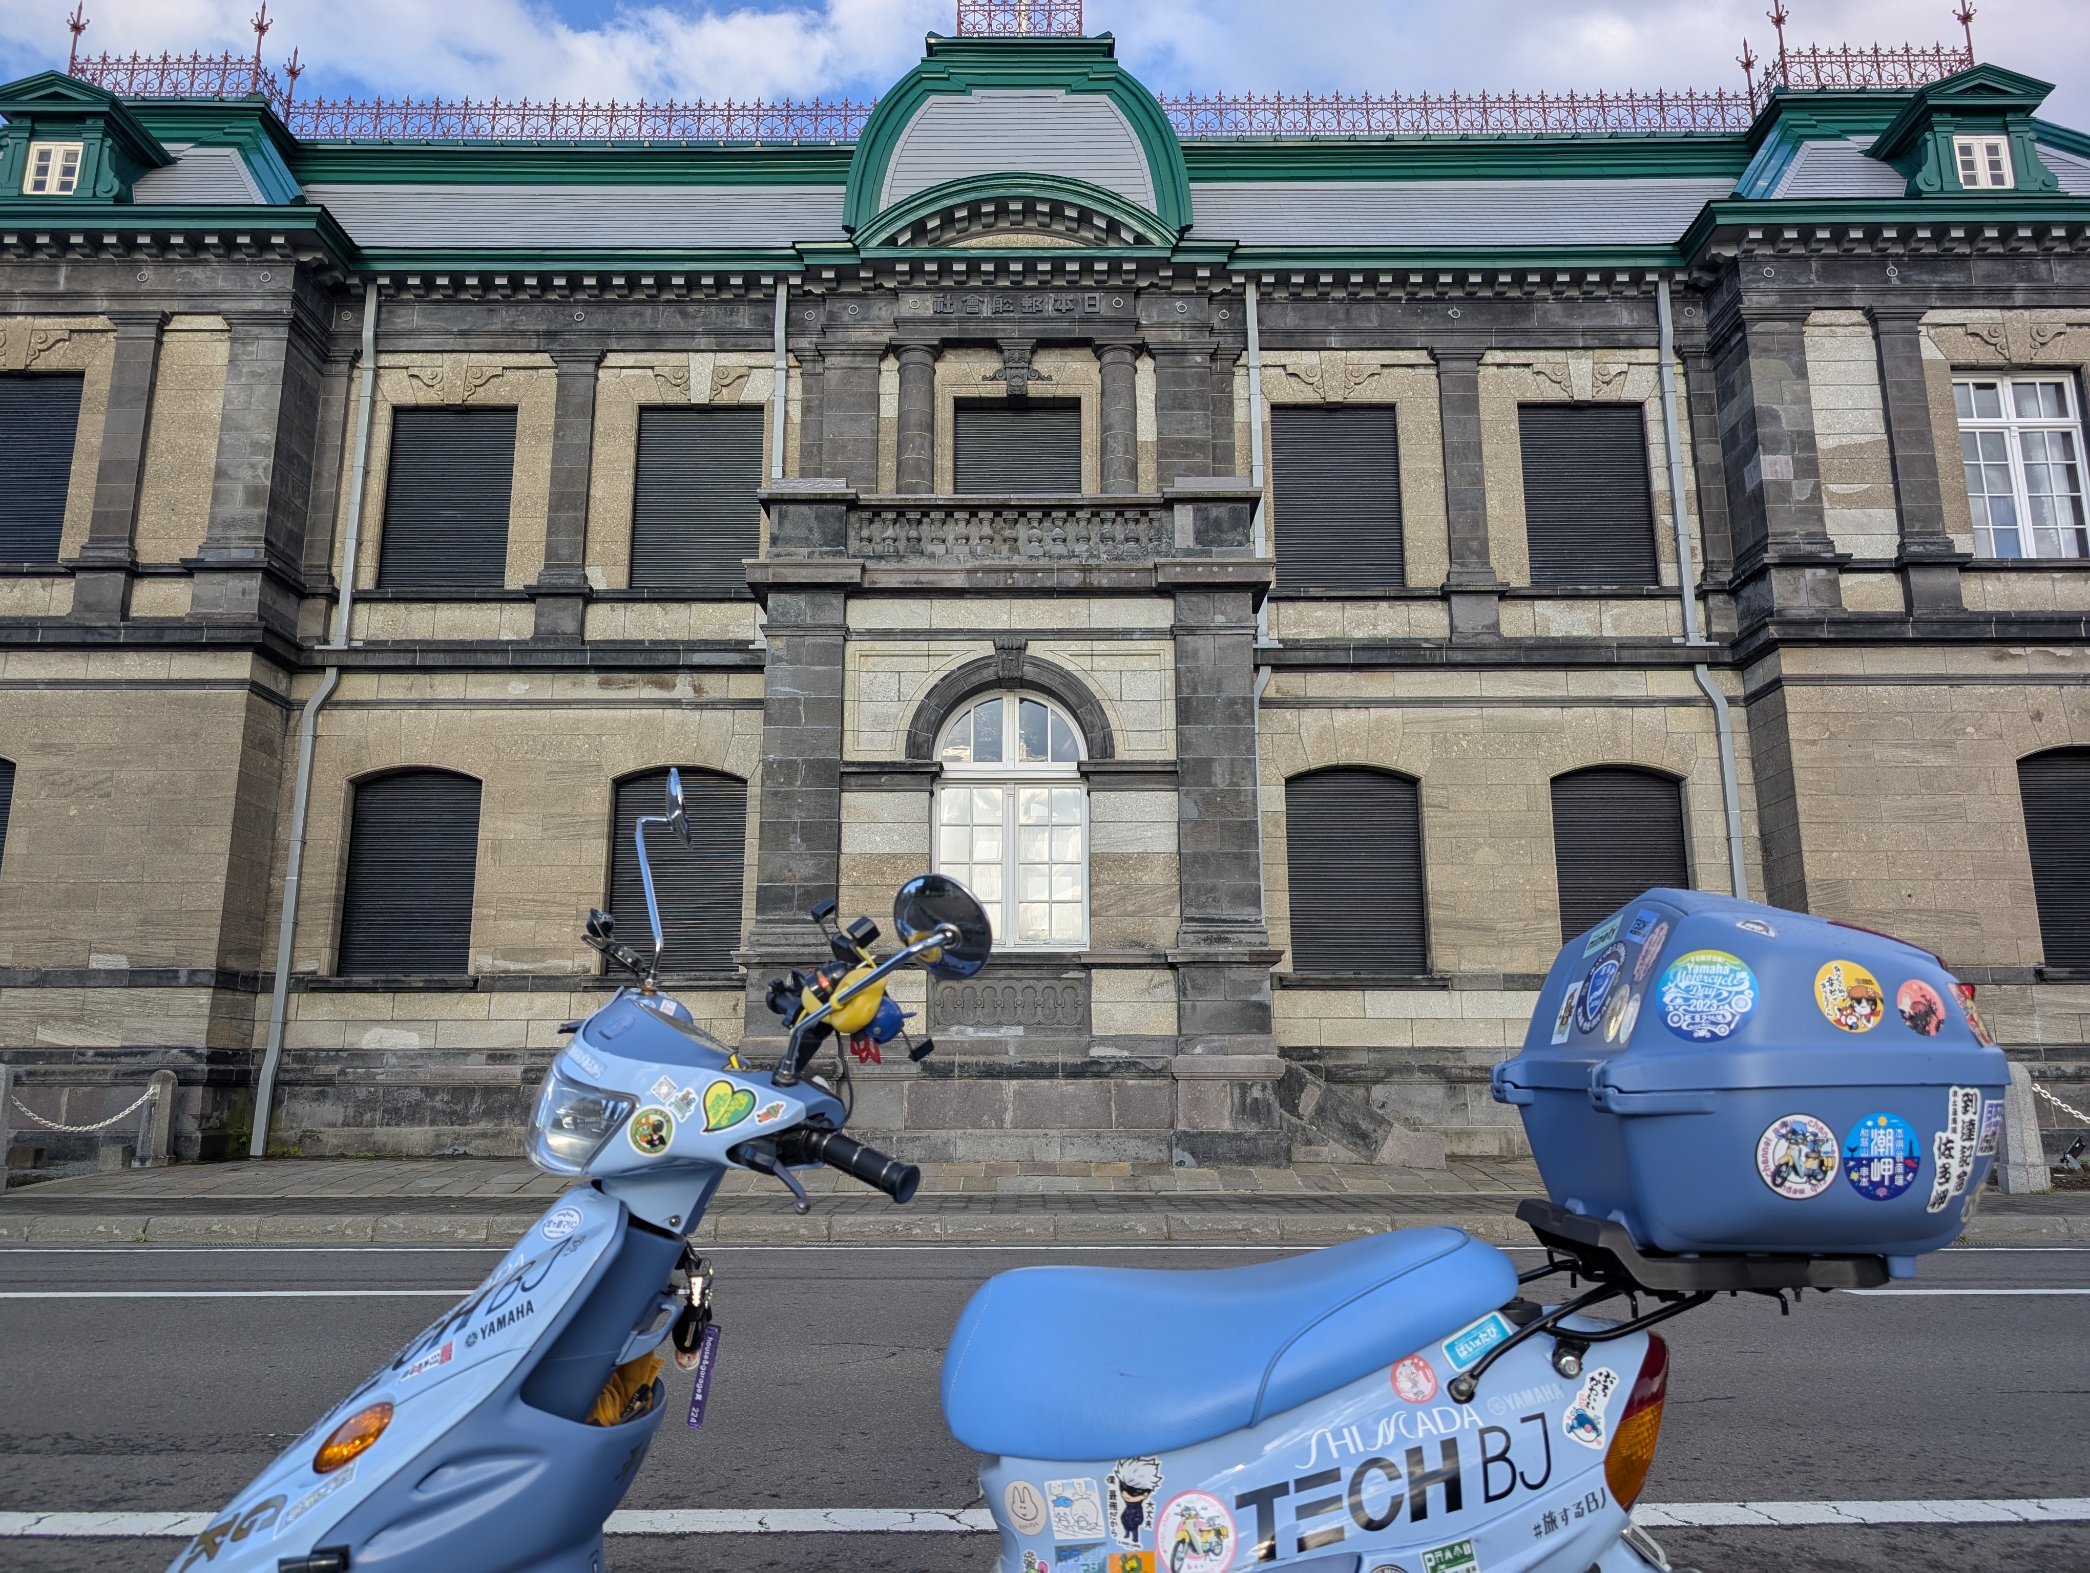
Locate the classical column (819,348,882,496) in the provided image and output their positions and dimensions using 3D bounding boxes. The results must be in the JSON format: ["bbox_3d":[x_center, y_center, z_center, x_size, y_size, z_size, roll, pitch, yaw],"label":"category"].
[{"bbox_3d":[-2.257,-3.694,16.748,0.733,2.928,0.350,0,-12,0],"label":"classical column"}]

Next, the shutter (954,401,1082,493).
[{"bbox_3d":[-0.322,-3.362,16.932,1.493,2.253,0.100,0,-12,0],"label":"shutter"}]

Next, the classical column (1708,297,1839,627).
[{"bbox_3d":[6.734,-2.858,13.372,0.680,3.090,0.650,0,-11,0],"label":"classical column"}]

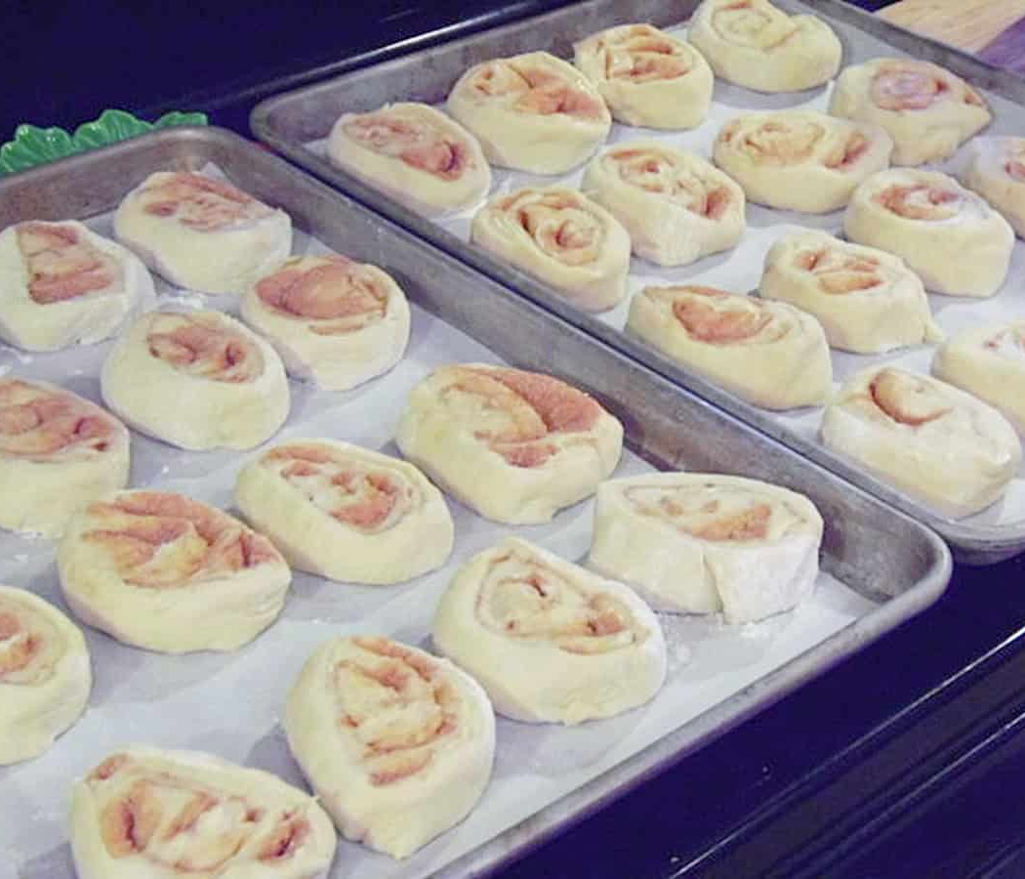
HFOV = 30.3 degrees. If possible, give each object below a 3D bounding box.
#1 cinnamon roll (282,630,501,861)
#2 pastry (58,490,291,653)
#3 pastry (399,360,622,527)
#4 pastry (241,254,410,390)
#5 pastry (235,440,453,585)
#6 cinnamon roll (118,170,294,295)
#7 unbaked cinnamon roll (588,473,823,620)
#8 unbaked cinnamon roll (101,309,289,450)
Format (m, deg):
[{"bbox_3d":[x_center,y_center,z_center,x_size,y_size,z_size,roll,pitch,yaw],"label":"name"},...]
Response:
[{"bbox_3d":[-0.036,0.087,0.561,0.060,0.026,0.077,-11,35,-20],"label":"cinnamon roll"},{"bbox_3d":[-0.113,0.042,0.626,0.082,0.026,0.058,16,35,20],"label":"pastry"},{"bbox_3d":[-0.001,-0.002,0.701,0.087,0.026,0.071,20,37,25],"label":"pastry"},{"bbox_3d":[-0.075,-0.051,0.772,0.065,0.025,0.077,-17,37,-27],"label":"pastry"},{"bbox_3d":[-0.058,0.023,0.660,0.084,0.024,0.054,19,37,25],"label":"pastry"},{"bbox_3d":[-0.136,-0.093,0.833,0.083,0.027,0.064,20,37,25],"label":"cinnamon roll"},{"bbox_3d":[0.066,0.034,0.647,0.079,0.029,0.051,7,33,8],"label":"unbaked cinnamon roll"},{"bbox_3d":[-0.121,-0.023,0.725,0.077,0.027,0.061,22,38,28],"label":"unbaked cinnamon roll"}]

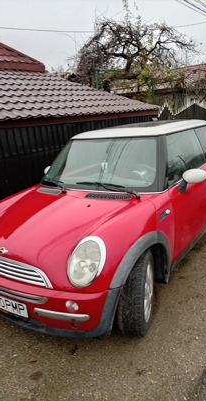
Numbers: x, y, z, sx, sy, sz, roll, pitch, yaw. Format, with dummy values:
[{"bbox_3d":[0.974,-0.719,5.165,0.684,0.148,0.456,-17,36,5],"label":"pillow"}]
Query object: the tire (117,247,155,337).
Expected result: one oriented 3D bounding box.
[{"bbox_3d":[0.249,0.633,2.022,0.178,0.605,0.605,-1,15,17],"label":"tire"}]

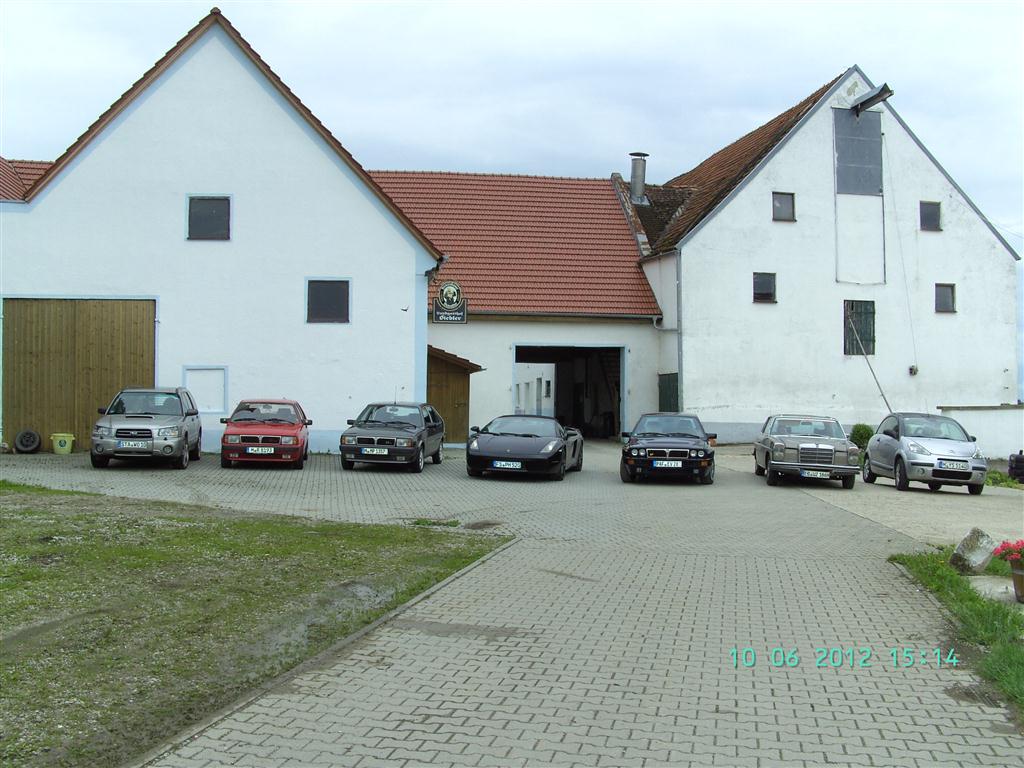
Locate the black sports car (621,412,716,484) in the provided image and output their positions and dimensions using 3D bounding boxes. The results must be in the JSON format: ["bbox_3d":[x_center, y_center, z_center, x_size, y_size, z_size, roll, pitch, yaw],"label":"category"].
[{"bbox_3d":[3.139,1.234,22.013,1.770,1.365,3.900,0,-1,8],"label":"black sports car"}]

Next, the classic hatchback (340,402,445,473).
[{"bbox_3d":[-2.406,1.027,22.622,1.620,1.370,3.890,1,-1,5],"label":"classic hatchback"}]

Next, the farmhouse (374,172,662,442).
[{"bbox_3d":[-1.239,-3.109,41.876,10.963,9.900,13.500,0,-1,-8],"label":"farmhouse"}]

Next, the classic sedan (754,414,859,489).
[{"bbox_3d":[6.074,1.337,22.930,1.790,1.400,4.680,1,-1,8],"label":"classic sedan"}]

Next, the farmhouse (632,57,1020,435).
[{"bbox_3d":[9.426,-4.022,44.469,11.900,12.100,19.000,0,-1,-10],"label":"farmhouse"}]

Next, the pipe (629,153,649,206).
[{"bbox_3d":[4.831,-7.848,41.800,0.760,1.980,0.760,0,-1,-8],"label":"pipe"}]

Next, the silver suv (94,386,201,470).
[{"bbox_3d":[-7.304,0.835,22.180,1.735,1.560,4.450,1,-1,-11],"label":"silver suv"}]

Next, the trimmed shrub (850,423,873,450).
[{"bbox_3d":[10.178,1.554,31.800,0.700,0.800,0.700,0,-1,-9],"label":"trimmed shrub"}]

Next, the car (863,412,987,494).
[{"bbox_3d":[8.363,1.343,22.215,1.700,1.560,3.930,2,-1,4],"label":"car"}]

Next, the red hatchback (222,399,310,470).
[{"bbox_3d":[-5.106,0.994,22.918,1.620,1.370,3.890,1,-1,-8],"label":"red hatchback"}]

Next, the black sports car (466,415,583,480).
[{"bbox_3d":[0.319,1.222,22.232,1.900,1.184,4.300,1,-1,11],"label":"black sports car"}]

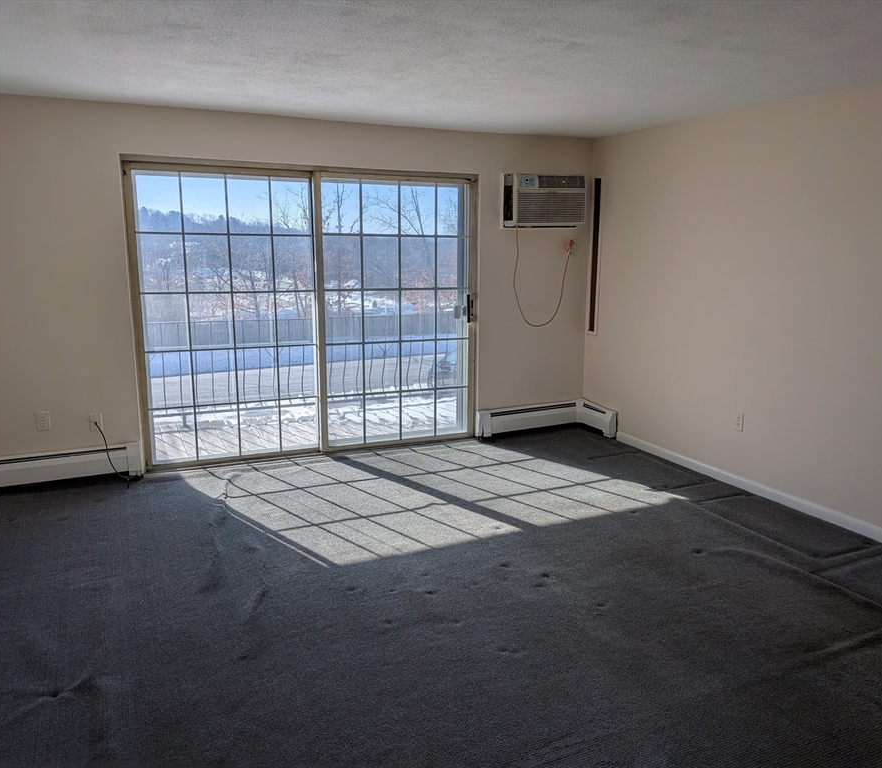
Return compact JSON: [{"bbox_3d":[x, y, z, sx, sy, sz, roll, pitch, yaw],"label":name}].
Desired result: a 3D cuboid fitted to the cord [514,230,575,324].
[{"bbox_3d":[0.841,-0.847,5.685,0.540,0.780,0.080,-5,12,-25],"label":"cord"}]

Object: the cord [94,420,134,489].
[{"bbox_3d":[-2.071,0.439,4.479,0.180,0.405,0.210,-5,12,-25],"label":"cord"}]

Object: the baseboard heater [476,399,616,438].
[{"bbox_3d":[0.850,0.311,5.709,1.025,0.230,0.460,-5,12,-25],"label":"baseboard heater"}]

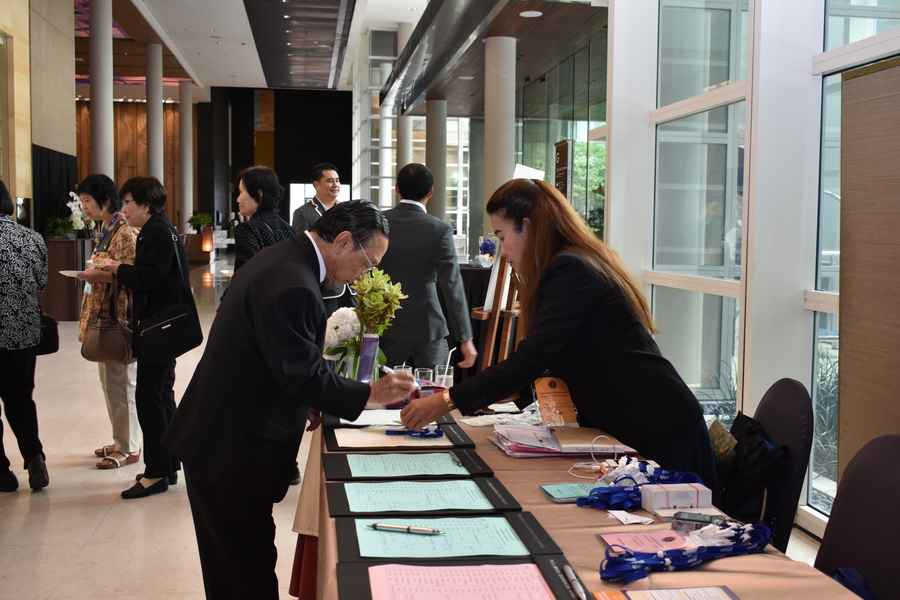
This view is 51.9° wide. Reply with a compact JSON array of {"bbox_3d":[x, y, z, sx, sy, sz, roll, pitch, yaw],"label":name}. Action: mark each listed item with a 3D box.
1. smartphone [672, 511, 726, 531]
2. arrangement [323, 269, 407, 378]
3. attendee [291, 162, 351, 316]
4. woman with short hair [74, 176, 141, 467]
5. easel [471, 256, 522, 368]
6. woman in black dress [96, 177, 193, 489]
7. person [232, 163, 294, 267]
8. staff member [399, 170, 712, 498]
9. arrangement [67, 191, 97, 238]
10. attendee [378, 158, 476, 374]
[{"bbox_3d":[0.495,0.440,1.839,0.105,0.020,0.050,2,5,14],"label":"smartphone"},{"bbox_3d":[-0.288,0.119,3.072,0.270,0.430,0.230,1,5,0],"label":"arrangement"},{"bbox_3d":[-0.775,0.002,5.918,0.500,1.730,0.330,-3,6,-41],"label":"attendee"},{"bbox_3d":[-1.861,0.103,5.090,0.380,1.570,0.430,-2,6,-33],"label":"woman with short hair"},{"bbox_3d":[0.348,0.198,4.629,0.680,1.560,0.580,2,5,22],"label":"easel"},{"bbox_3d":[-1.535,0.169,4.680,0.500,1.570,0.480,0,4,-7],"label":"woman in black dress"},{"bbox_3d":[-0.957,0.122,4.770,0.380,1.610,0.450,4,6,29],"label":"person"},{"bbox_3d":[0.295,0.406,2.575,0.880,1.460,0.530,2,5,18],"label":"staff member"},{"bbox_3d":[-4.723,-1.094,11.855,0.360,0.610,0.340,1,5,0],"label":"arrangement"},{"bbox_3d":[-0.167,0.135,4.724,0.540,1.660,0.320,1,4,9],"label":"attendee"}]

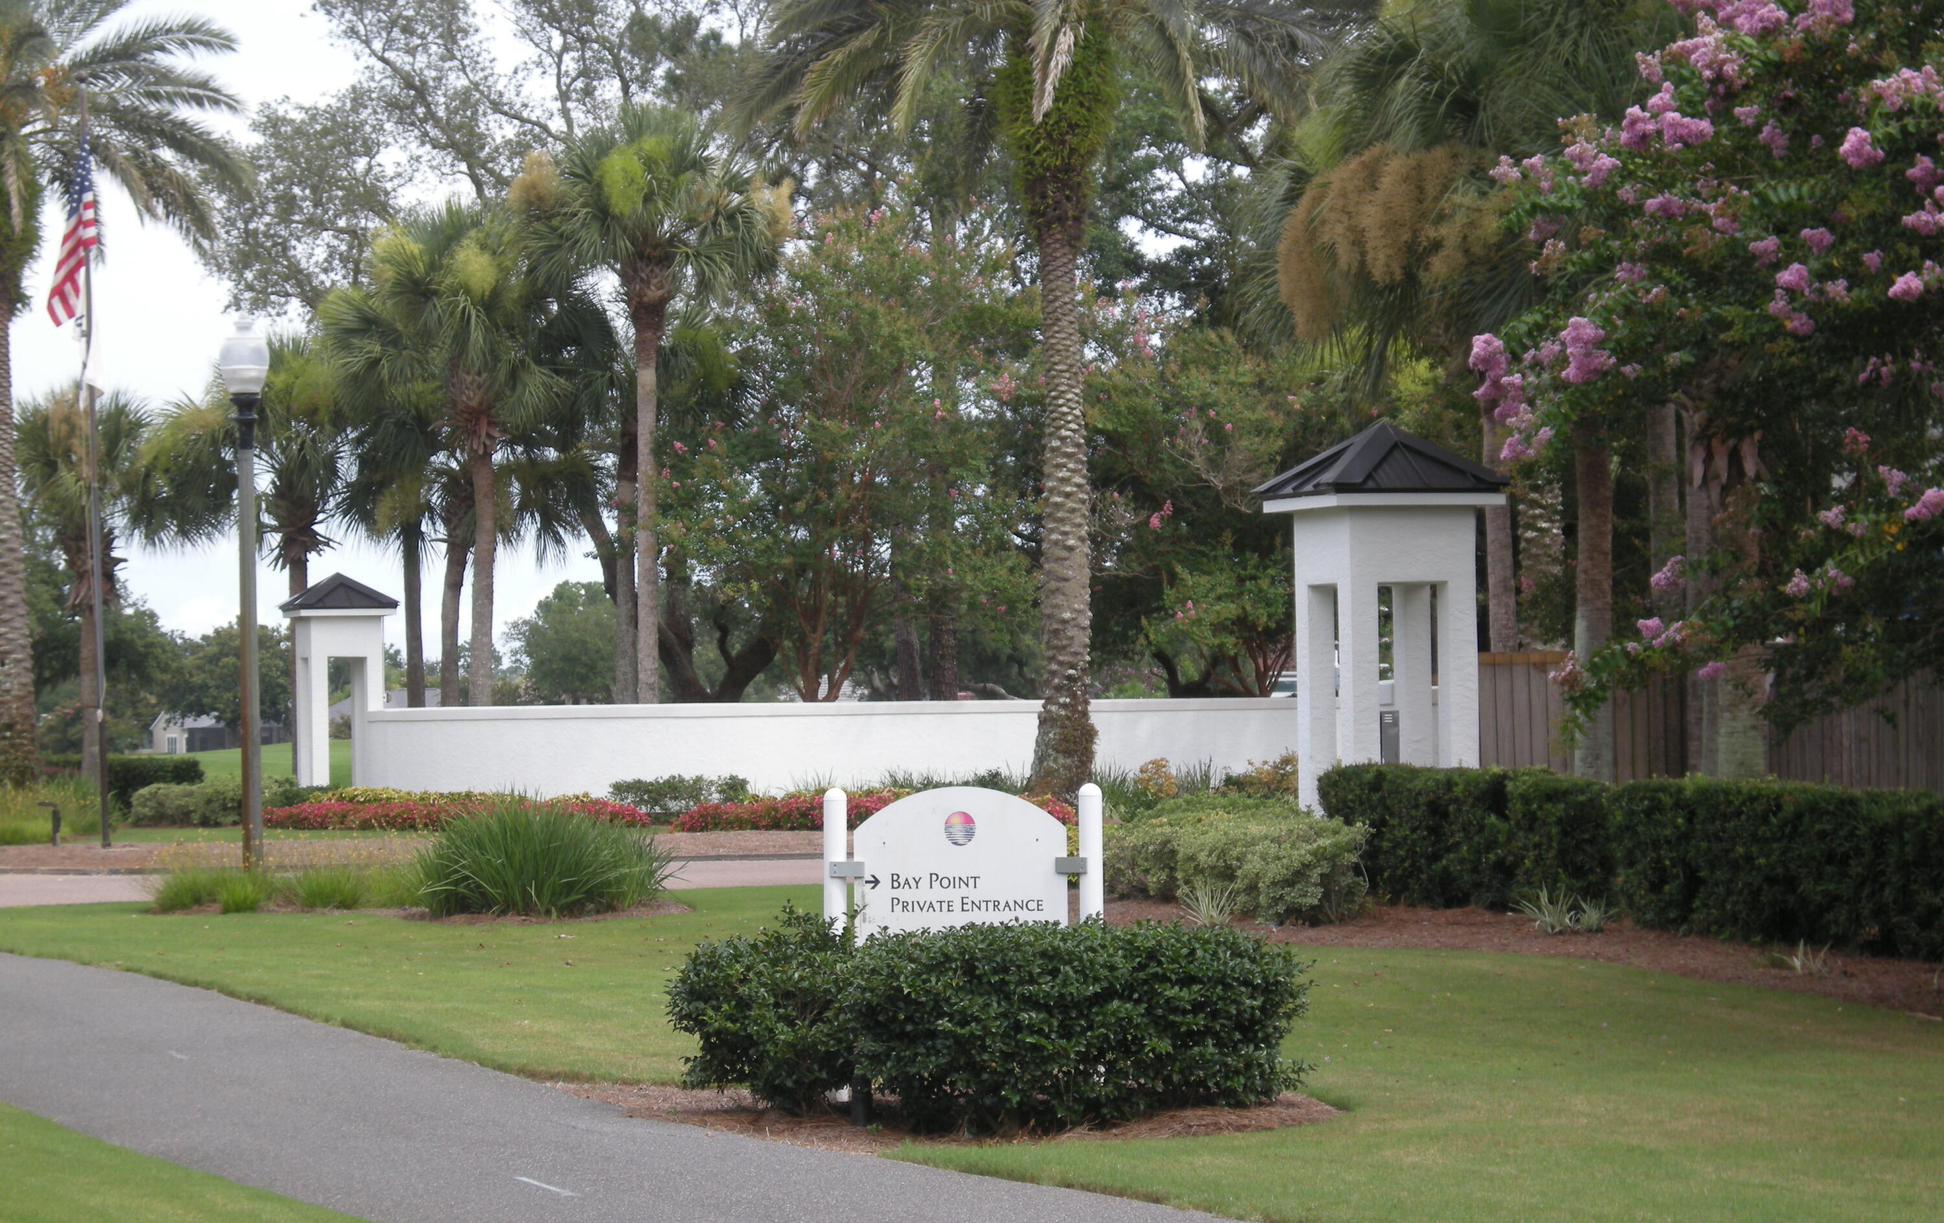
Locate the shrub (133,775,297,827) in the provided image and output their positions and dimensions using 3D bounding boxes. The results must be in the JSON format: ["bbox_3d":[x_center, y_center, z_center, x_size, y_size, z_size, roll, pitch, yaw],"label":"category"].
[{"bbox_3d":[-9.723,2.433,65.500,2.100,0.640,1.400,-1,-1,0],"label":"shrub"}]

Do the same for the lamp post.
[{"bbox_3d":[-6.500,-0.130,46.000,0.440,5.050,0.440,-1,-1,-8],"label":"lamp post"}]

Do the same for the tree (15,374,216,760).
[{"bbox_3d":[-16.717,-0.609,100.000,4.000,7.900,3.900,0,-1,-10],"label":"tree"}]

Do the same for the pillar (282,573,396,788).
[{"bbox_3d":[-11.360,1.271,92.000,1.880,3.950,1.880,0,-1,-17],"label":"pillar"}]

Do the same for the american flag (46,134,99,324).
[{"bbox_3d":[-10.213,-4.309,58.000,0.580,2.150,0.300,-1,-1,0],"label":"american flag"}]

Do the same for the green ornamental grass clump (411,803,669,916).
[{"bbox_3d":[-3.480,1.982,41.300,2.050,0.860,1.750,-1,-1,0],"label":"green ornamental grass clump"}]

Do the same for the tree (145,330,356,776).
[{"bbox_3d":[-12.987,-0.984,92.000,3.700,7.800,3.600,-1,-1,0],"label":"tree"}]

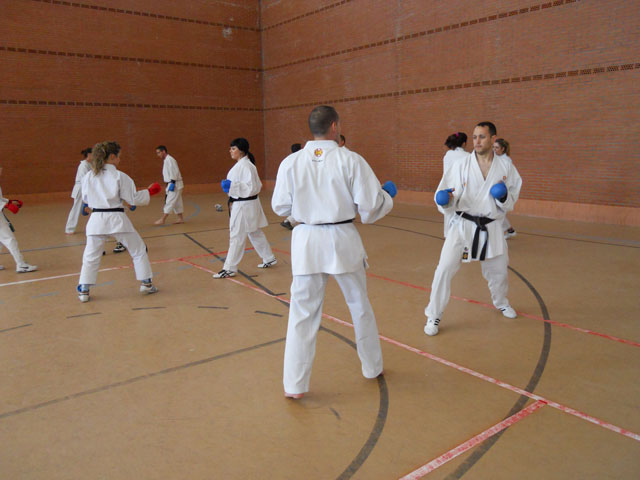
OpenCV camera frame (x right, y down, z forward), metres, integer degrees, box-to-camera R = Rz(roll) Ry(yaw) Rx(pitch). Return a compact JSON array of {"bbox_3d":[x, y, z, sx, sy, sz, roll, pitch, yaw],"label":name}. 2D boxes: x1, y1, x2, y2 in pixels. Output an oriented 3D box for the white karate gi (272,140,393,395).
[{"bbox_3d":[0.082,0.157,3.275,0.680,1.480,0.500,2,10,16],"label":"white karate gi"}]

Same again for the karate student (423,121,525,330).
[{"bbox_3d":[1.279,-0.123,4.305,0.780,1.690,0.660,2,10,14],"label":"karate student"}]

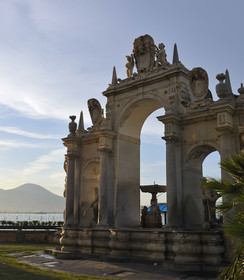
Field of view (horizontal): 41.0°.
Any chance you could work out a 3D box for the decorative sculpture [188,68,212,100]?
[{"bbox_3d":[3.010,-2.168,12.592,0.735,1.225,0.385,-10,-17,39],"label":"decorative sculpture"}]

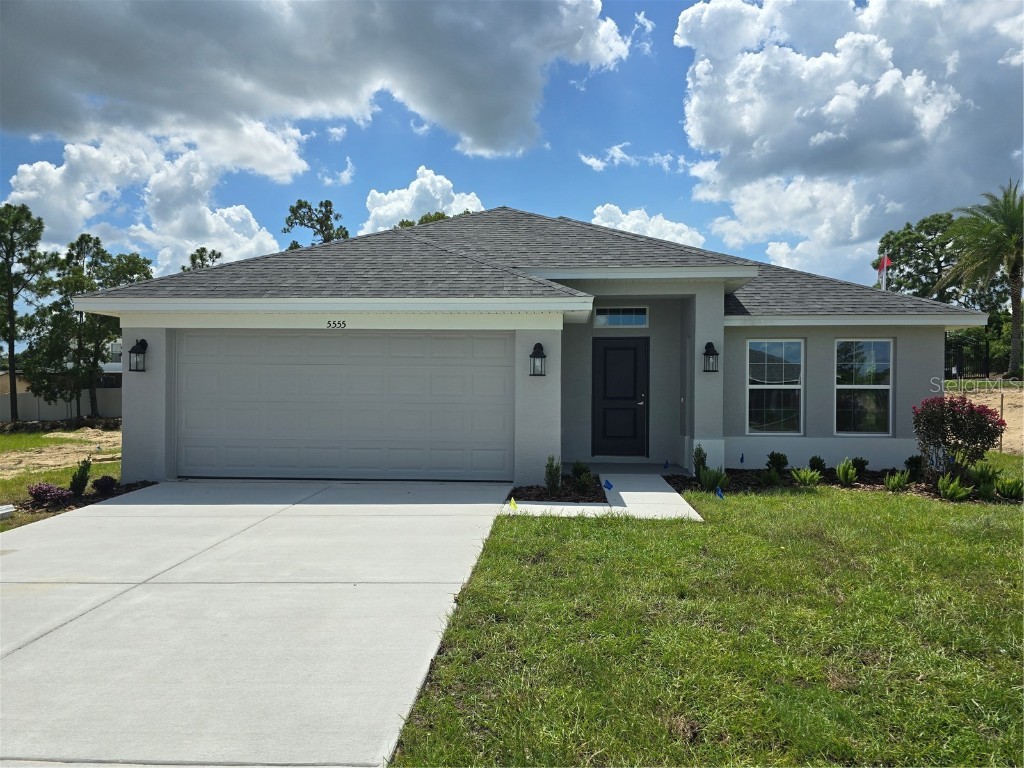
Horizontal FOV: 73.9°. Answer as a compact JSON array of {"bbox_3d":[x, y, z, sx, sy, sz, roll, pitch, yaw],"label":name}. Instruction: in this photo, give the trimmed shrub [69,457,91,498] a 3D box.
[{"bbox_3d":[-5.530,1.196,8.700,0.281,0.537,0.290,0,0,4],"label":"trimmed shrub"}]

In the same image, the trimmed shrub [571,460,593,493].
[{"bbox_3d":[0.891,1.198,8.720,0.282,0.436,0.280,0,0,4],"label":"trimmed shrub"}]

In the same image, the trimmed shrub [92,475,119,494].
[{"bbox_3d":[-5.335,1.319,8.930,0.341,0.263,0.330,0,0,4],"label":"trimmed shrub"}]

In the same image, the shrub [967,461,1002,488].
[{"bbox_3d":[6.701,1.284,9.650,0.490,0.360,0.460,0,0,4],"label":"shrub"}]

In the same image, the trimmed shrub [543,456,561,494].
[{"bbox_3d":[0.528,1.151,8.650,0.229,0.508,0.240,0,0,4],"label":"trimmed shrub"}]

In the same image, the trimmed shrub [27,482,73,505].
[{"bbox_3d":[-5.676,1.356,8.350,0.540,0.290,0.470,0,0,4],"label":"trimmed shrub"}]

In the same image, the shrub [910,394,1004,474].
[{"bbox_3d":[6.774,0.795,10.300,1.360,1.280,1.270,0,0,4],"label":"shrub"}]

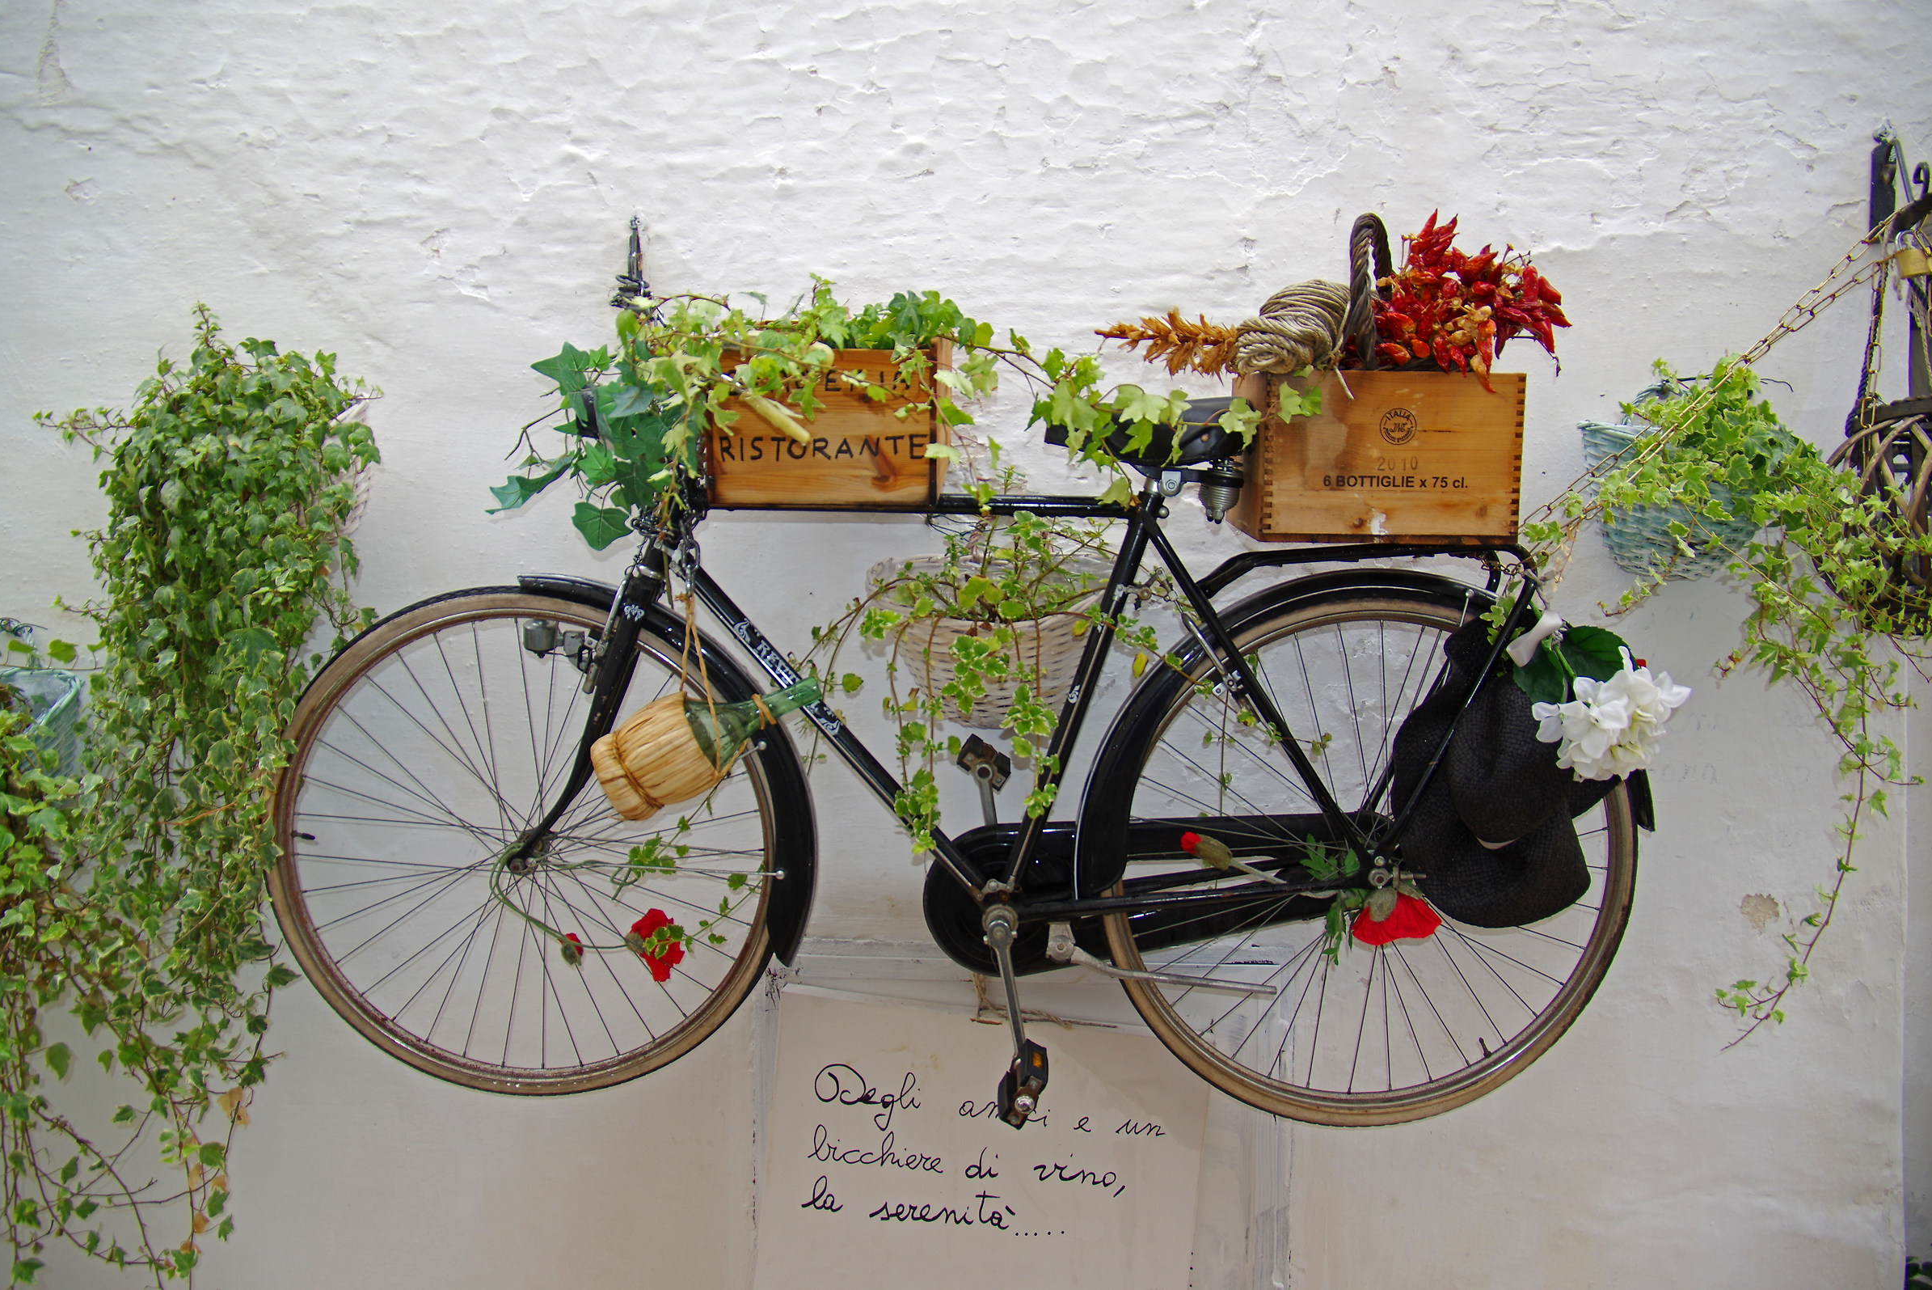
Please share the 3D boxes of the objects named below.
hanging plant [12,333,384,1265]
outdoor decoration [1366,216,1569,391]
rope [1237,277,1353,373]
[{"bbox_3d":[-1.066,0.224,1.770,0.450,1.300,0.320,0,7,0],"label":"hanging plant"},{"bbox_3d":[0.632,-0.441,1.650,0.250,0.210,0.200,0,7,0],"label":"outdoor decoration"},{"bbox_3d":[0.409,-0.399,1.620,0.135,0.115,0.135,0,7,0],"label":"rope"}]

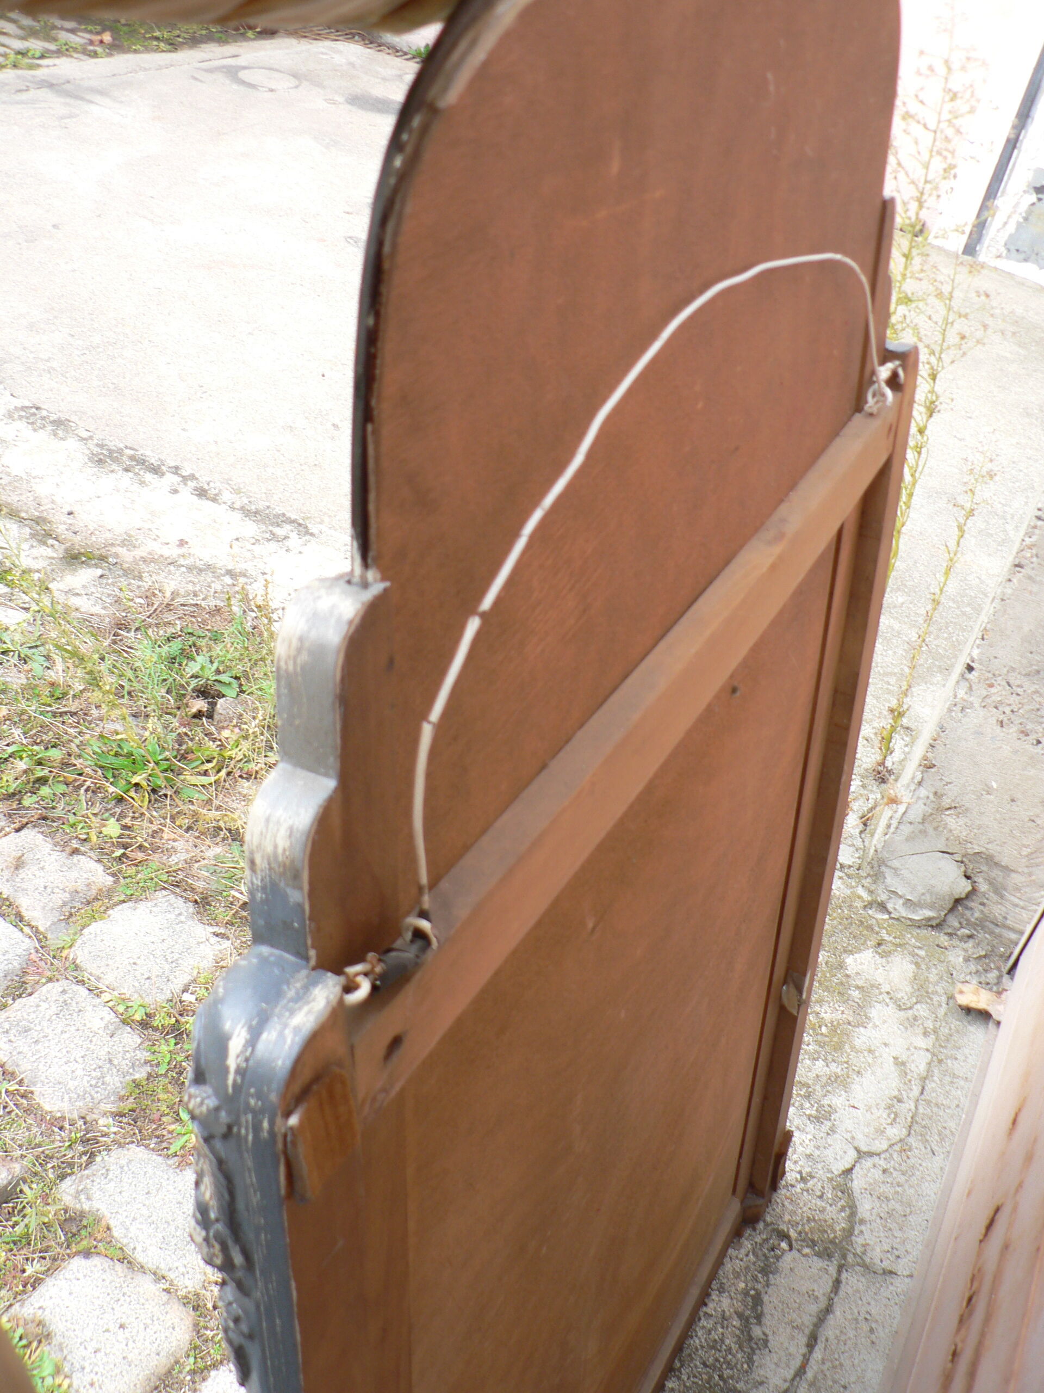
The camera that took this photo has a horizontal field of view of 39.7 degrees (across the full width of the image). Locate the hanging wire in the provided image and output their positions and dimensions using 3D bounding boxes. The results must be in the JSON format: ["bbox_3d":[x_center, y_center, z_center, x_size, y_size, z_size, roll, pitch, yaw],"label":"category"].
[{"bbox_3d":[0.100,-0.125,0.692,0.025,0.158,0.594,17,36,22],"label":"hanging wire"}]

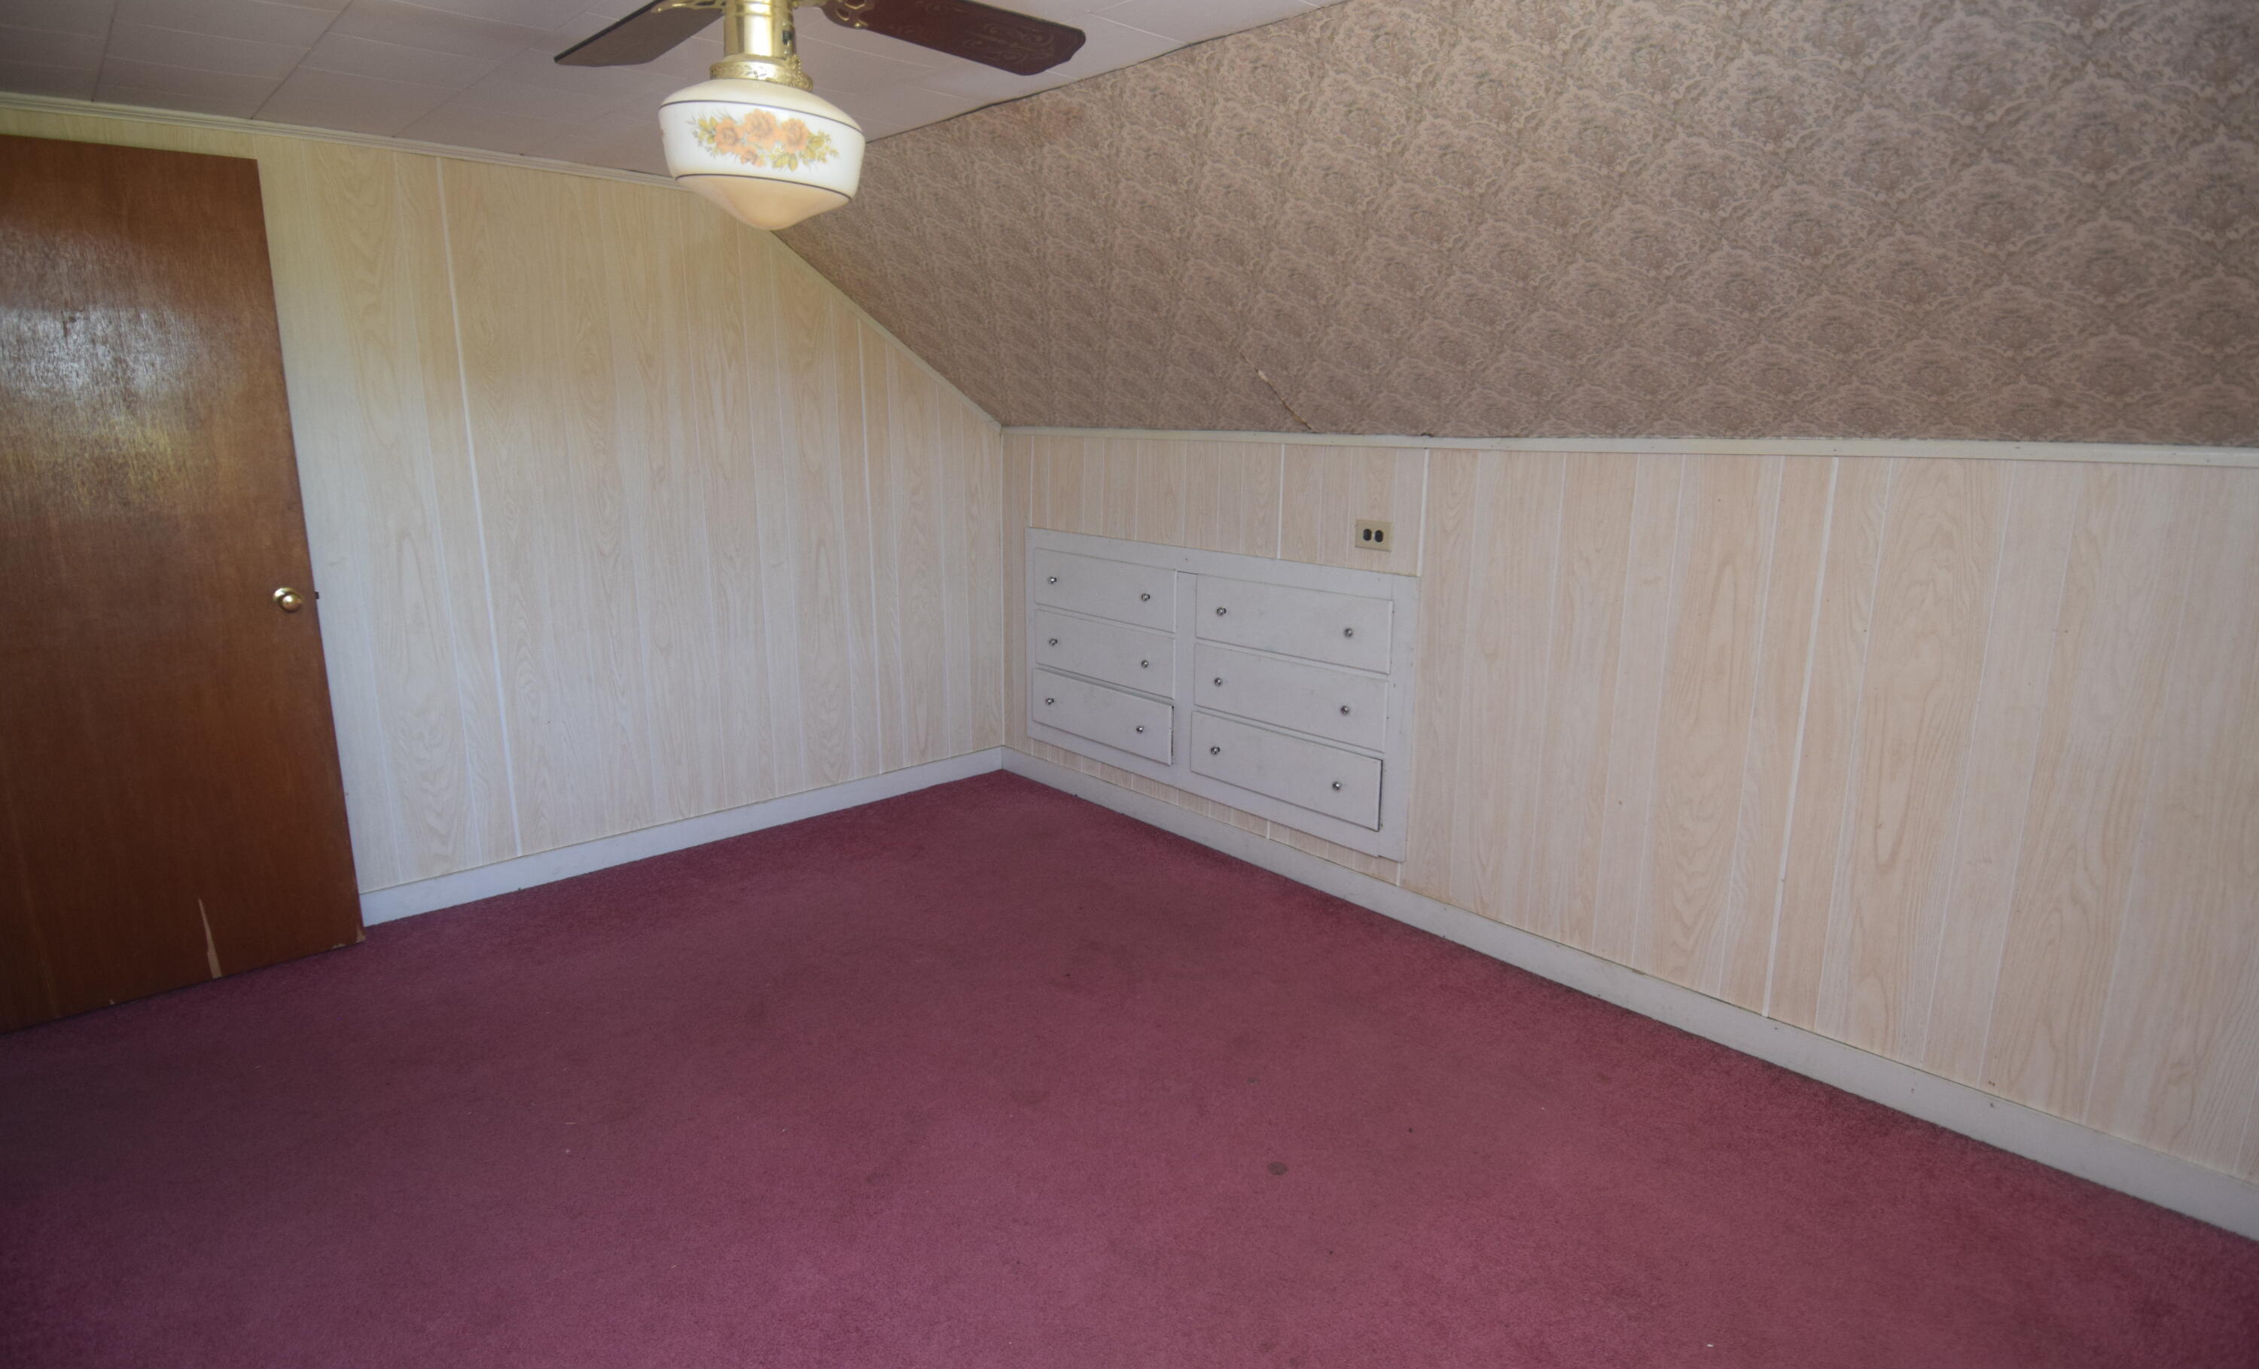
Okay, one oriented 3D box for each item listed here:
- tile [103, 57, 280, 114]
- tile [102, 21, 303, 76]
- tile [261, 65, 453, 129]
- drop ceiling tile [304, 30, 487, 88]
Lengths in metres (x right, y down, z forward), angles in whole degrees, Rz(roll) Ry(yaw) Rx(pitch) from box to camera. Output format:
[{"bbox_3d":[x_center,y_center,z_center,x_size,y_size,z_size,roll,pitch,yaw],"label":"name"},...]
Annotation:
[{"bbox_3d":[-2.070,-1.335,2.485,0.305,0.018,0.305,-11,18,-43],"label":"tile"},{"bbox_3d":[-1.856,-1.279,2.268,0.305,0.018,0.305,-11,18,-43],"label":"tile"},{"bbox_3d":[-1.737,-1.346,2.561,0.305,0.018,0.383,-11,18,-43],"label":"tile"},{"bbox_3d":[-1.504,-1.285,2.323,0.305,0.018,0.305,-11,18,-43],"label":"drop ceiling tile"}]

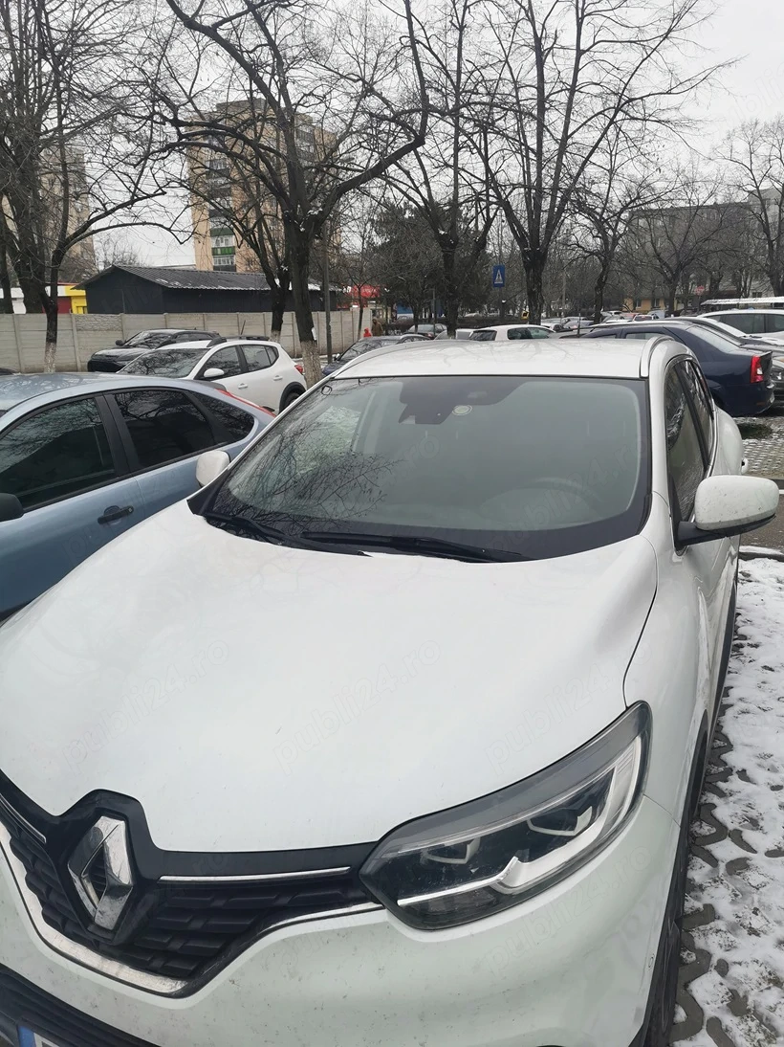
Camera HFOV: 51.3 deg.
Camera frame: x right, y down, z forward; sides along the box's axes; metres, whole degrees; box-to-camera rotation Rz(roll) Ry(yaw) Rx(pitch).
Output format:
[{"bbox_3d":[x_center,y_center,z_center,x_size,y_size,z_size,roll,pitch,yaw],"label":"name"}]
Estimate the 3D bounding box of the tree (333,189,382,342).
[{"bbox_3d":[-1.376,-10.383,34.505,2.300,6.794,2.300,-2,14,0],"label":"tree"}]

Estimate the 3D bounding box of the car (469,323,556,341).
[{"bbox_3d":[4.219,-5.812,27.022,4.200,1.480,1.760,-12,18,-37],"label":"car"}]

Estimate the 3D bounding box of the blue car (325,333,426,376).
[{"bbox_3d":[-0.203,-3.670,19.183,1.780,1.480,4.350,5,15,23],"label":"blue car"}]

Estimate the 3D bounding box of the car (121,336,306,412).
[{"bbox_3d":[-3.151,-2.204,13.245,1.850,1.580,4.100,5,16,24],"label":"car"}]

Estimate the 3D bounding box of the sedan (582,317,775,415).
[{"bbox_3d":[3.636,-2.418,12.848,4.260,1.530,1.740,6,16,27],"label":"sedan"}]

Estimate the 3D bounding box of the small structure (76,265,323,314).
[{"bbox_3d":[-7.563,-9.455,37.148,4.708,3.729,13.283,5,15,24],"label":"small structure"}]

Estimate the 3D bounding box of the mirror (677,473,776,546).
[{"bbox_3d":[0.973,-0.035,2.369,0.270,0.215,0.190,4,15,24],"label":"mirror"}]

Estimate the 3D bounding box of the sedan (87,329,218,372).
[{"bbox_3d":[-6.358,-4.680,22.915,1.860,1.650,4.400,5,15,24],"label":"sedan"}]

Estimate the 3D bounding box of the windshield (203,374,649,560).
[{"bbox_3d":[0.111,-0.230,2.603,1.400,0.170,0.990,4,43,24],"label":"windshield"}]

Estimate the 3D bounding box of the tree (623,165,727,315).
[{"bbox_3d":[16.528,-15.679,47.710,6.293,9.792,6.293,-1,14,0],"label":"tree"}]

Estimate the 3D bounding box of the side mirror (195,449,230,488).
[{"bbox_3d":[-0.660,-0.207,3.143,0.220,0.180,0.150,5,15,24],"label":"side mirror"}]

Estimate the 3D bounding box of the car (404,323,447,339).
[{"bbox_3d":[2.261,-8.799,39.046,1.780,1.460,4.450,6,16,28],"label":"car"}]

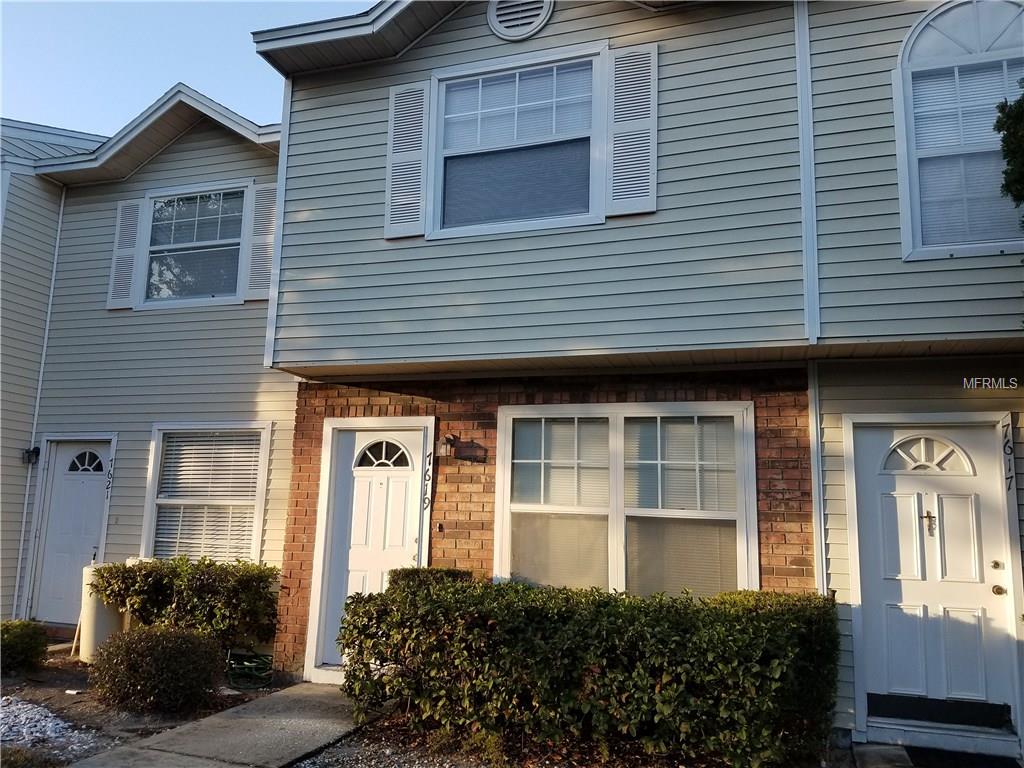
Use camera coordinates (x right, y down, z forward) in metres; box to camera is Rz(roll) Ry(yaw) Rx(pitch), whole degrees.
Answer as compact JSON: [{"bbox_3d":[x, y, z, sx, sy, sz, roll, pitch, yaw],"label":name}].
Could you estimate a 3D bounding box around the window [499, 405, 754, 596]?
[{"bbox_3d":[0.844,0.972,5.998,2.041,1.635,0.100,-2,-10,18],"label":"window"}]

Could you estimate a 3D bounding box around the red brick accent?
[{"bbox_3d":[0.093,1.201,6.260,4.425,2.552,0.140,-2,-10,18],"label":"red brick accent"}]

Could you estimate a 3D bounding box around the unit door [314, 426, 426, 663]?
[{"bbox_3d":[-1.175,1.410,6.664,0.903,2.020,0.080,-2,-10,18],"label":"unit door"}]

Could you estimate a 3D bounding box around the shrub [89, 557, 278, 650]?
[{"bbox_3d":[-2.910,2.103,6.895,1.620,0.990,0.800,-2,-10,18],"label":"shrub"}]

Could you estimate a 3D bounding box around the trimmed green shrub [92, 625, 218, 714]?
[{"bbox_3d":[-2.852,2.225,6.162,0.920,0.580,0.920,-2,-10,18],"label":"trimmed green shrub"}]

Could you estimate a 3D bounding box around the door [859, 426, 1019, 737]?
[{"bbox_3d":[2.892,1.299,5.311,0.904,2.044,0.080,-2,-10,18],"label":"door"}]

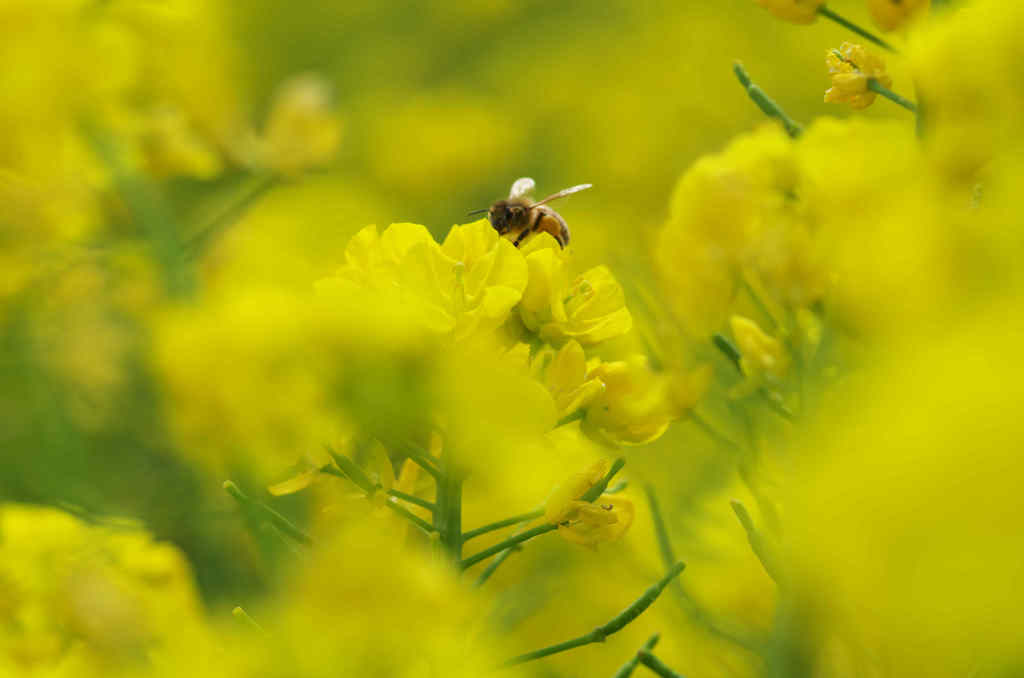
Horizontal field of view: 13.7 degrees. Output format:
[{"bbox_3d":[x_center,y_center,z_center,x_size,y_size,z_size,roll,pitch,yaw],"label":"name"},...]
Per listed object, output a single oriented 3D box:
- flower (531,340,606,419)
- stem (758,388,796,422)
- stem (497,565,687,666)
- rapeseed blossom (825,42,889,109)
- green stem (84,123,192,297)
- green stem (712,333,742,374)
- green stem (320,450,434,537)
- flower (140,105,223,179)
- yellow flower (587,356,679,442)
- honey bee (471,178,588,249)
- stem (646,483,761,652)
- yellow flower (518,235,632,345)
[{"bbox_3d":[0.007,0.005,0.570,0.011,0.011,0.010,-4,8,-30],"label":"flower"},{"bbox_3d":[0.037,0.009,0.588,0.007,0.002,0.002,41,0,0],"label":"stem"},{"bbox_3d":[0.011,0.037,0.570,0.028,0.004,0.003,-29,0,0],"label":"stem"},{"bbox_3d":[0.046,-0.035,0.572,0.009,0.009,0.009,3,7,22],"label":"rapeseed blossom"},{"bbox_3d":[-0.057,-0.020,0.650,0.004,0.028,0.004,-27,0,0],"label":"green stem"},{"bbox_3d":[0.030,0.002,0.585,0.002,0.007,0.002,-36,0,0],"label":"green stem"},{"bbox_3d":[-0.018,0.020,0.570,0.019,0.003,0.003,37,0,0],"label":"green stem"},{"bbox_3d":[-0.050,-0.030,0.645,0.012,0.011,0.011,0,7,0],"label":"flower"},{"bbox_3d":[0.016,0.008,0.572,0.012,0.012,0.011,-3,8,-27],"label":"yellow flower"},{"bbox_3d":[0.002,-0.017,0.568,0.014,0.009,0.010,9,0,-34],"label":"honey bee"},{"bbox_3d":[0.027,0.032,0.600,0.005,0.028,0.004,-34,0,0],"label":"stem"},{"bbox_3d":[0.009,-0.007,0.570,0.015,0.015,0.013,-3,7,-21],"label":"yellow flower"}]

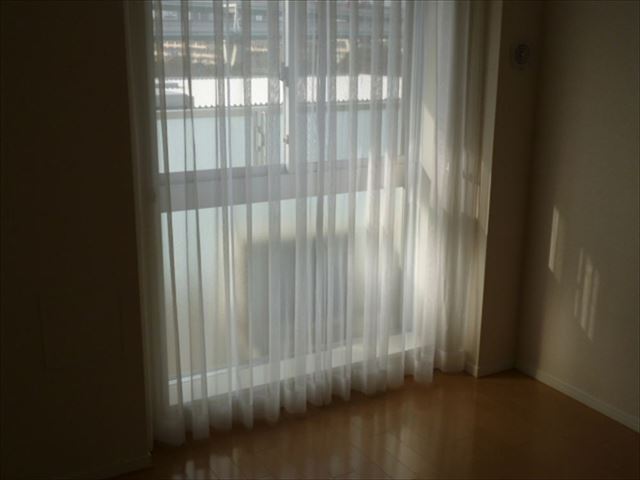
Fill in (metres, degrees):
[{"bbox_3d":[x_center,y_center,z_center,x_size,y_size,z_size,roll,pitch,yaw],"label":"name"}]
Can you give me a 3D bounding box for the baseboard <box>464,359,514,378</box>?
[{"bbox_3d":[0.893,0.651,3.970,0.262,0.060,0.103,-8,17,-29],"label":"baseboard"}]

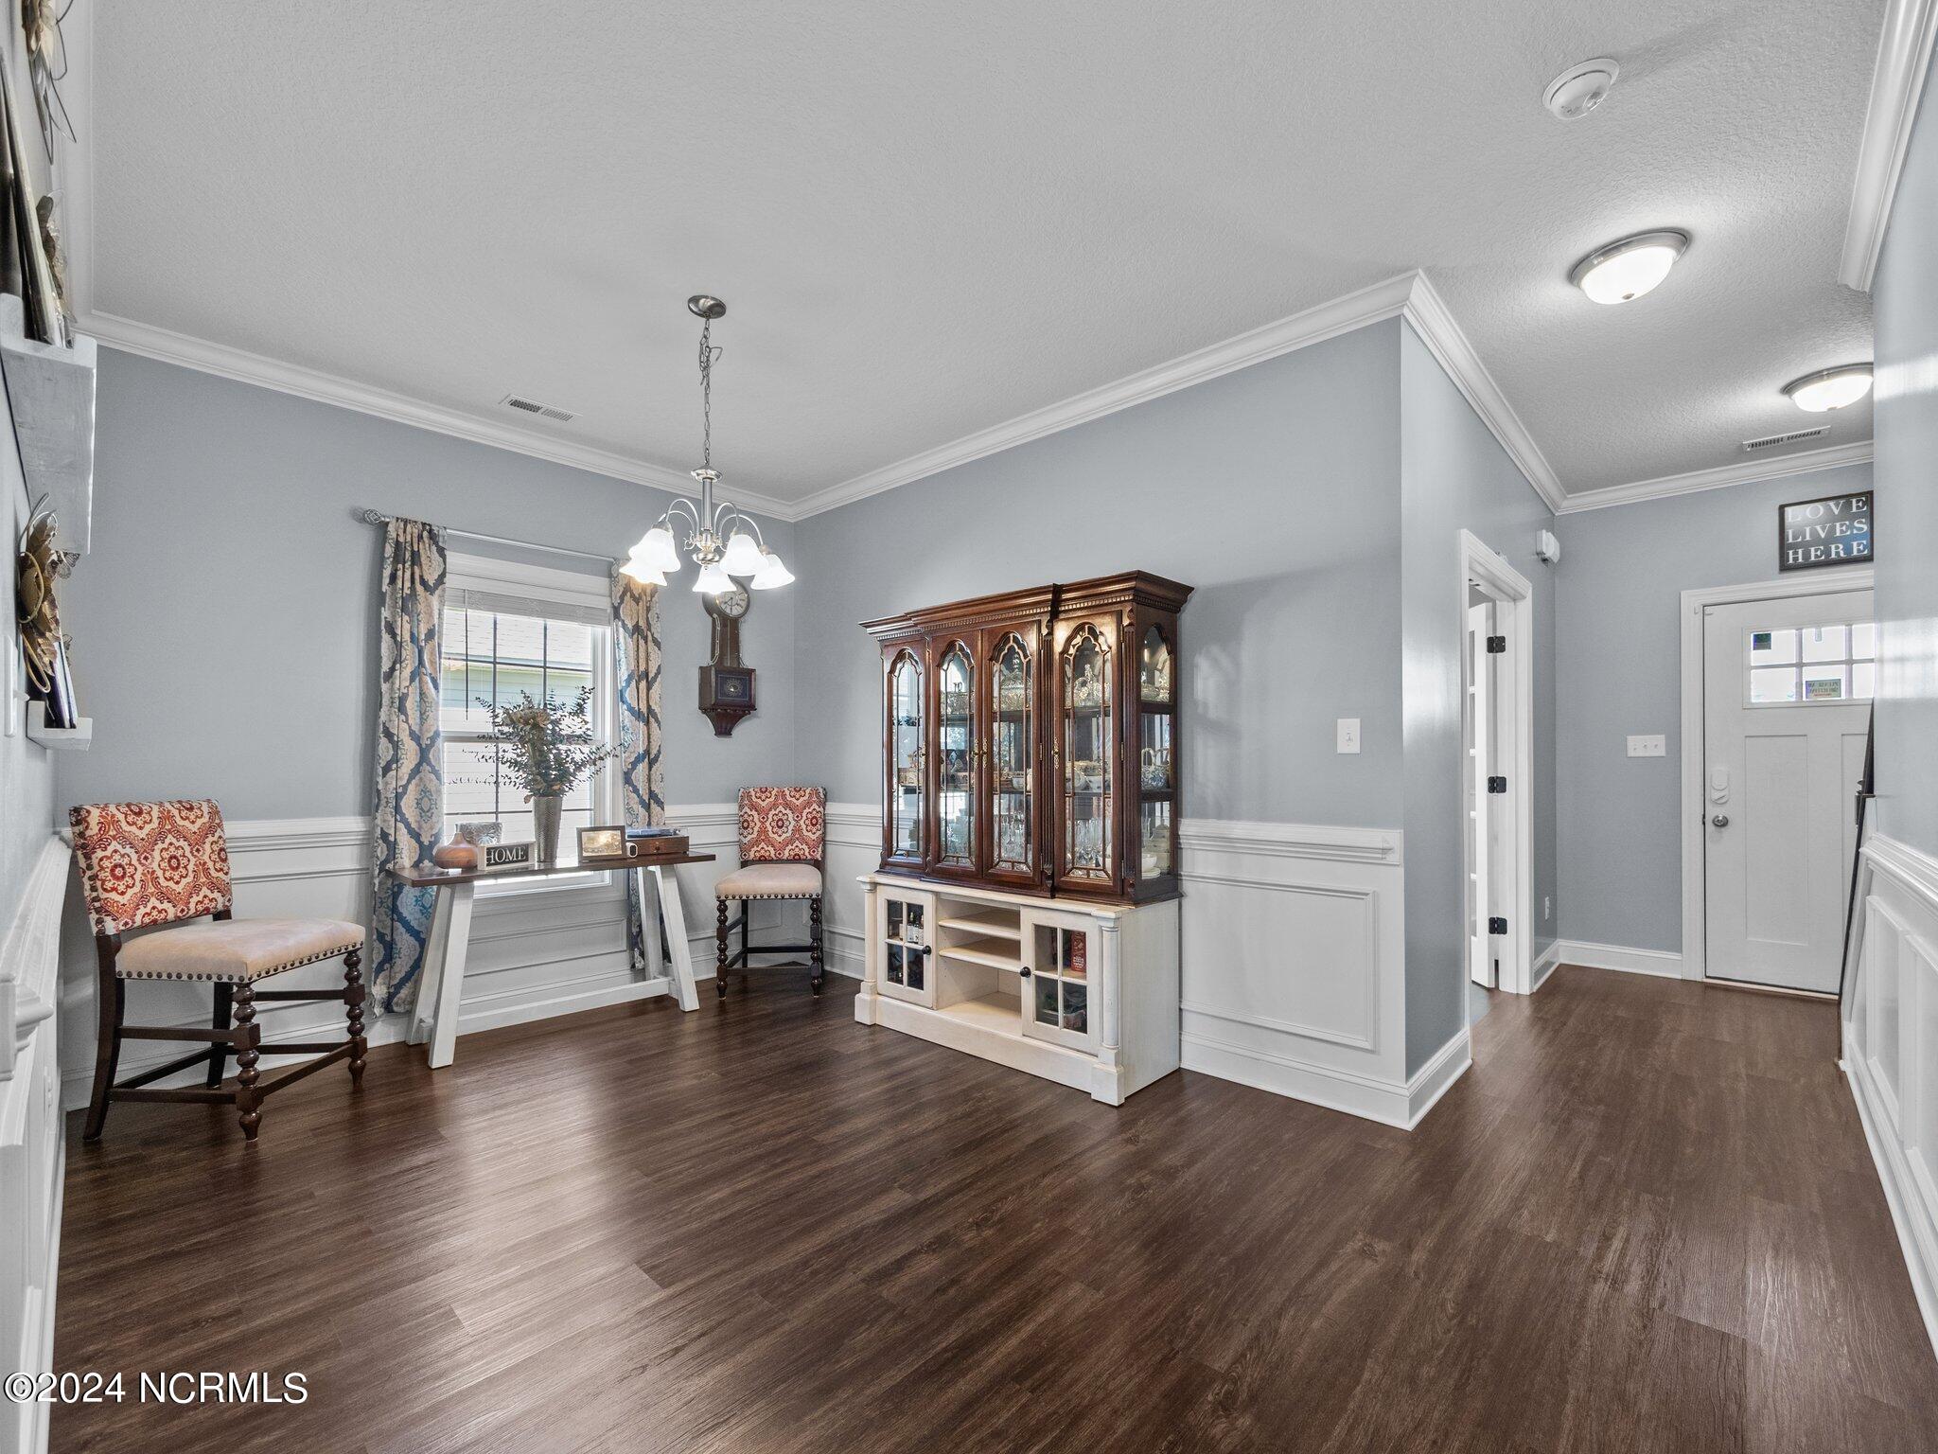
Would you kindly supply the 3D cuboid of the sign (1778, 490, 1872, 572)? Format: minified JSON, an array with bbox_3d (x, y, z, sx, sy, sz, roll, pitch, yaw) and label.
[{"bbox_3d":[4.340,-0.981,3.963,0.338,0.356,0.030,-1,-1,44],"label":"sign"}]

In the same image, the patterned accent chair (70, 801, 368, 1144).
[{"bbox_3d":[-2.490,0.781,2.660,0.580,1.040,0.490,0,-2,2],"label":"patterned accent chair"}]

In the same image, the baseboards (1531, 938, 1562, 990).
[{"bbox_3d":[3.215,1.320,4.350,0.025,0.138,0.830,-2,-3,45],"label":"baseboards"}]

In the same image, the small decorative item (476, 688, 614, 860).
[{"bbox_3d":[-1.844,0.219,3.427,0.480,0.760,0.520,-2,-3,44],"label":"small decorative item"}]

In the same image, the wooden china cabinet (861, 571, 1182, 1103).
[{"bbox_3d":[0.143,0.414,3.340,1.460,1.850,0.480,-2,-3,43],"label":"wooden china cabinet"}]

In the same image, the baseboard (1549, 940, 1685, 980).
[{"bbox_3d":[3.740,1.336,4.510,0.550,0.136,0.020,-1,-1,44],"label":"baseboard"}]

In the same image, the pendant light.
[{"bbox_3d":[-0.888,-0.964,2.665,0.570,0.940,0.570,-2,-3,44],"label":"pendant light"}]

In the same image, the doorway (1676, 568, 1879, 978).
[{"bbox_3d":[4.360,0.310,3.982,1.091,2.141,0.141,-1,-1,44],"label":"doorway"}]

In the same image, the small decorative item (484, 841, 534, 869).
[{"bbox_3d":[-2.036,0.577,3.462,0.055,0.112,0.215,0,-1,31],"label":"small decorative item"}]

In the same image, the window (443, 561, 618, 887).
[{"bbox_3d":[-2.154,0.039,3.763,0.100,1.580,0.960,-1,-1,44],"label":"window"}]

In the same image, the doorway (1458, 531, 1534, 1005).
[{"bbox_3d":[2.411,0.301,3.625,0.141,2.141,1.475,-1,-1,44],"label":"doorway"}]

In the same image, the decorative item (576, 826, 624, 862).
[{"bbox_3d":[-1.690,0.537,3.610,0.207,0.157,0.060,1,-2,-27],"label":"decorative item"}]

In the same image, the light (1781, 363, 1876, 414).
[{"bbox_3d":[3.422,-1.323,3.109,0.283,0.131,0.283,-1,-1,44],"label":"light"}]

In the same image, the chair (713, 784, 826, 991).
[{"bbox_3d":[-1.035,0.858,4.220,0.500,1.040,0.580,1,-2,-6],"label":"chair"}]

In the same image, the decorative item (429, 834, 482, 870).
[{"bbox_3d":[-2.184,0.530,3.340,0.163,0.143,0.163,-2,-3,44],"label":"decorative item"}]

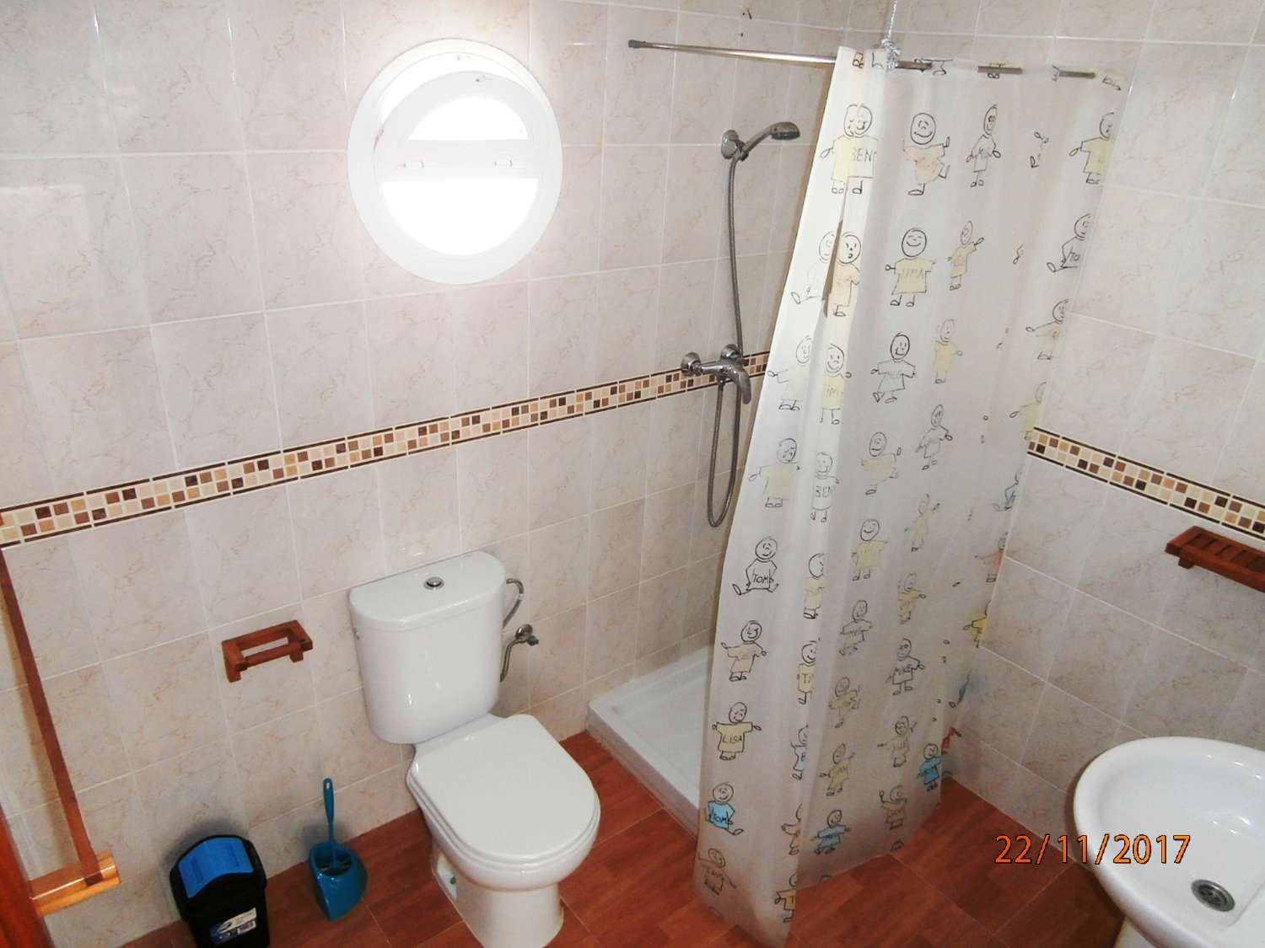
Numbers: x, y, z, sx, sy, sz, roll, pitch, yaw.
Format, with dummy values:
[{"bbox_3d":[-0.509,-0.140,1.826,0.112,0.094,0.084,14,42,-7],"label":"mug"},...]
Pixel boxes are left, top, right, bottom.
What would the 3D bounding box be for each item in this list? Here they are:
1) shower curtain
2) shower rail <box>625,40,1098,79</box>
[{"bbox_3d":[0.626,0.110,2.048,0.932,1.977,0.330,-16,31,-35],"label":"shower curtain"},{"bbox_3d":[0.508,-0.920,1.955,0.762,0.043,0.713,-16,31,-35],"label":"shower rail"}]

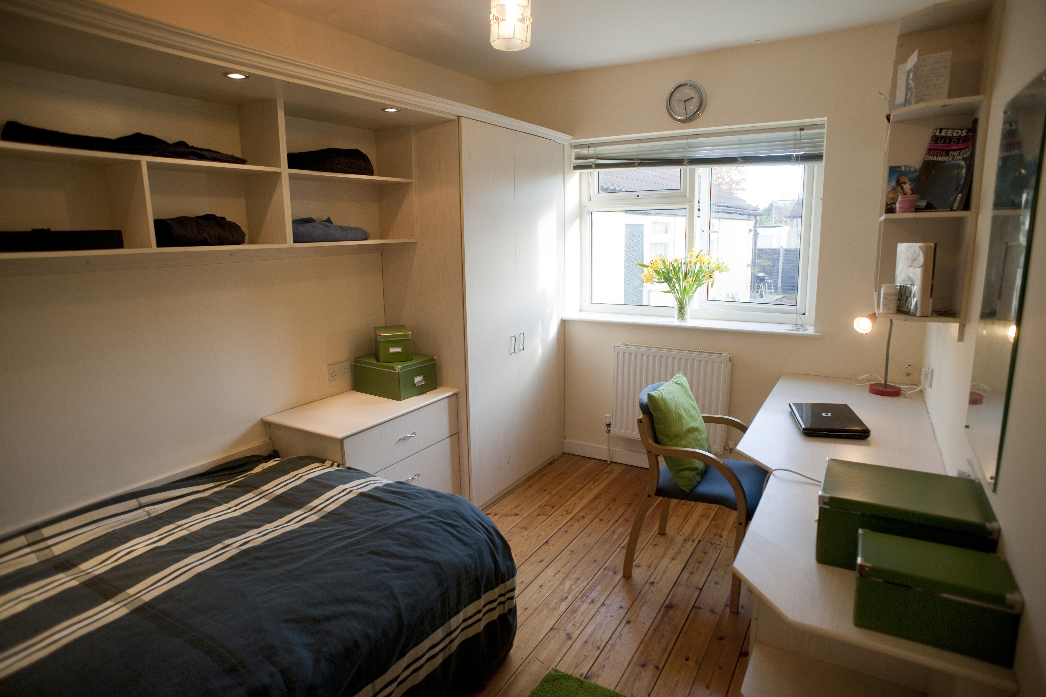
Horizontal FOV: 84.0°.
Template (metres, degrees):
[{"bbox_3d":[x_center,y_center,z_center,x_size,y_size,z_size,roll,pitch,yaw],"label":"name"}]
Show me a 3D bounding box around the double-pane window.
[{"bbox_3d":[1.098,-0.736,3.782,1.540,1.080,0.090,6,13,30],"label":"double-pane window"}]

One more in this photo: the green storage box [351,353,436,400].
[{"bbox_3d":[-0.679,0.137,3.106,0.349,0.179,0.270,8,14,35],"label":"green storage box"}]

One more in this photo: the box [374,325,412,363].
[{"bbox_3d":[-0.692,-0.025,3.087,0.162,0.147,0.250,-4,12,-18],"label":"box"}]

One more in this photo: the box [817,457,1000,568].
[{"bbox_3d":[0.962,0.448,1.495,0.349,0.185,0.270,6,13,29],"label":"box"}]

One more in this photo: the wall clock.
[{"bbox_3d":[0.934,-1.418,3.329,0.233,0.233,0.045,6,13,30],"label":"wall clock"}]

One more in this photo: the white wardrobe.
[{"bbox_3d":[-0.245,-0.210,3.624,0.550,2.120,1.150,6,13,30],"label":"white wardrobe"}]

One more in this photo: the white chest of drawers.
[{"bbox_3d":[-0.755,0.639,2.945,0.505,0.740,0.814,6,13,30],"label":"white chest of drawers"}]

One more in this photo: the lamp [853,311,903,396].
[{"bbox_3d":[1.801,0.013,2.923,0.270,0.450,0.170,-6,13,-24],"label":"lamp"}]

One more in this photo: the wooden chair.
[{"bbox_3d":[0.821,0.622,2.664,0.575,0.850,0.525,7,14,32],"label":"wooden chair"}]

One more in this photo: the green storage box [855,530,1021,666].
[{"bbox_3d":[0.856,0.519,1.232,0.263,0.152,0.158,6,13,28],"label":"green storage box"}]

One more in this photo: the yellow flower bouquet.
[{"bbox_3d":[1.014,-0.402,3.701,0.560,0.455,0.430,6,13,30],"label":"yellow flower bouquet"}]

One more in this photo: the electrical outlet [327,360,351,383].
[{"bbox_3d":[-0.943,0.122,3.011,0.012,0.088,0.146,6,13,30],"label":"electrical outlet"}]

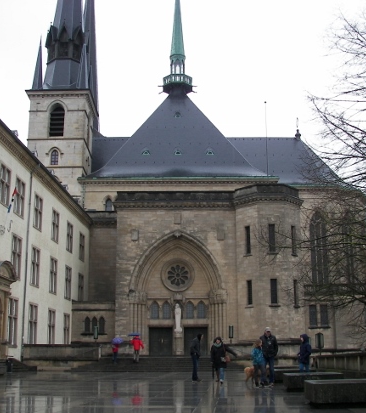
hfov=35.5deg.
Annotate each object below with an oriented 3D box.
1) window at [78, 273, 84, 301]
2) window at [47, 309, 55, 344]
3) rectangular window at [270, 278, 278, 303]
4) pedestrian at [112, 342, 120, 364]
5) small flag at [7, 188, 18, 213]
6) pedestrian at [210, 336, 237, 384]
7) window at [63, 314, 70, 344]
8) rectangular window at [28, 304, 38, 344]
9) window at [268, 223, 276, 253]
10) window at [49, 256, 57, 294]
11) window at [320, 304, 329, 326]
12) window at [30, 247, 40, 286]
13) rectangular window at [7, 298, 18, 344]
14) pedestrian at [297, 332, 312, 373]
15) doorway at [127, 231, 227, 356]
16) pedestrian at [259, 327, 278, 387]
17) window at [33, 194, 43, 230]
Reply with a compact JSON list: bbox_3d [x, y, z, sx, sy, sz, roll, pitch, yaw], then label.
[{"bbox_3d":[-9.202,7.357,51.213,0.300,2.507,1.821,-1,-15,4],"label":"window"},{"bbox_3d":[-10.086,9.421,43.759,0.200,2.930,1.762,-2,-15,4],"label":"window"},{"bbox_3d":[7.413,6.882,46.371,0.540,2.030,0.200,0,-15,0],"label":"rectangular window"},{"bbox_3d":[-4.142,8.998,35.507,0.500,1.520,0.400,-3,-16,8],"label":"pedestrian"},{"bbox_3d":[-10.658,-0.357,35.833,0.600,1.500,0.300,-2,-15,4],"label":"small flag"},{"bbox_3d":[1.453,5.446,20.280,0.875,1.602,0.500,0,-15,-3],"label":"pedestrian"},{"bbox_3d":[-10.539,11.167,51.611,0.200,2.900,1.850,-1,-15,4],"label":"window"},{"bbox_3d":[-10.525,8.389,40.307,0.200,2.780,1.650,-1,-15,4],"label":"rectangular window"},{"bbox_3d":[7.428,2.565,47.504,0.520,2.400,0.200,0,-15,0],"label":"window"},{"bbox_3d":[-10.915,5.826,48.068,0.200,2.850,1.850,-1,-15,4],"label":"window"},{"bbox_3d":[11.594,8.922,46.750,0.620,1.720,0.200,0,-15,-3],"label":"window"},{"bbox_3d":[-10.479,4.311,40.620,0.200,2.662,1.762,-2,-15,4],"label":"window"},{"bbox_3d":[-10.397,7.017,34.718,0.300,2.865,1.667,-1,-15,4],"label":"rectangular window"},{"bbox_3d":[4.140,5.195,19.514,0.400,1.630,0.500,2,-15,-10],"label":"pedestrian"},{"bbox_3d":[-0.393,6.210,41.325,7.125,9.022,1.200,0,-15,-1],"label":"doorway"},{"bbox_3d":[2.685,4.670,17.793,0.580,1.780,0.420,-2,-15,5],"label":"pedestrian"},{"bbox_3d":[-10.580,0.455,41.646,0.200,2.400,1.700,-1,-15,4],"label":"window"}]

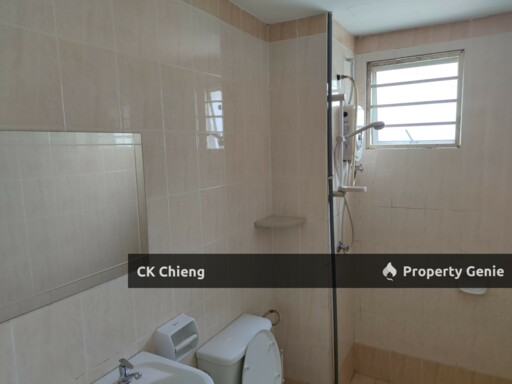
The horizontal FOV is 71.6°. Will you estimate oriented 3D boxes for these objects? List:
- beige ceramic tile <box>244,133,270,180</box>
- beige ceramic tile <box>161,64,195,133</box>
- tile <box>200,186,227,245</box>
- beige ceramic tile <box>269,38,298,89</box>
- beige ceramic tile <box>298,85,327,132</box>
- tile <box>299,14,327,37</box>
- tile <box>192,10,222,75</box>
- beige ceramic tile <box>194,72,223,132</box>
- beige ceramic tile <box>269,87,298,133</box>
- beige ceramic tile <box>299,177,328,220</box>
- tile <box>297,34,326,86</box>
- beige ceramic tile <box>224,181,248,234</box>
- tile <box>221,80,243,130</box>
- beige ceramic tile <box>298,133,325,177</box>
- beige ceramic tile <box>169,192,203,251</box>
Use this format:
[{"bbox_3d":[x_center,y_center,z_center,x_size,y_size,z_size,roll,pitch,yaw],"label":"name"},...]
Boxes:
[{"bbox_3d":[0.006,-0.197,1.992,0.010,0.254,0.241,3,9,30],"label":"beige ceramic tile"},{"bbox_3d":[-0.316,-0.378,1.451,0.010,0.256,0.199,3,9,30],"label":"beige ceramic tile"},{"bbox_3d":[-0.201,0.110,1.681,0.010,0.257,0.198,3,9,30],"label":"tile"},{"bbox_3d":[0.155,-0.732,2.048,0.184,0.258,0.010,3,9,30],"label":"beige ceramic tile"},{"bbox_3d":[0.318,-0.469,1.994,0.172,0.256,0.010,3,9,30],"label":"beige ceramic tile"},{"bbox_3d":[0.305,-0.891,1.906,0.171,0.104,0.010,3,9,30],"label":"tile"},{"bbox_3d":[-0.219,-0.655,1.577,0.010,0.257,0.198,3,9,30],"label":"tile"},{"bbox_3d":[-0.211,-0.397,1.604,0.010,0.254,0.197,3,9,30],"label":"beige ceramic tile"},{"bbox_3d":[0.165,-0.465,2.051,0.182,0.254,0.010,3,9,30],"label":"beige ceramic tile"},{"bbox_3d":[0.331,0.046,2.026,0.171,0.254,0.010,3,9,30],"label":"beige ceramic tile"},{"bbox_3d":[0.310,-0.724,1.959,0.172,0.258,0.010,3,9,30],"label":"tile"},{"bbox_3d":[-0.102,0.079,1.862,0.010,0.256,0.199,3,9,30],"label":"beige ceramic tile"},{"bbox_3d":[-0.117,-0.429,1.794,0.010,0.256,0.199,3,9,30],"label":"tile"},{"bbox_3d":[0.320,-0.208,2.014,0.175,0.257,0.010,3,9,30],"label":"beige ceramic tile"},{"bbox_3d":[-0.297,0.131,1.501,0.010,0.254,0.197,3,9,30],"label":"beige ceramic tile"}]

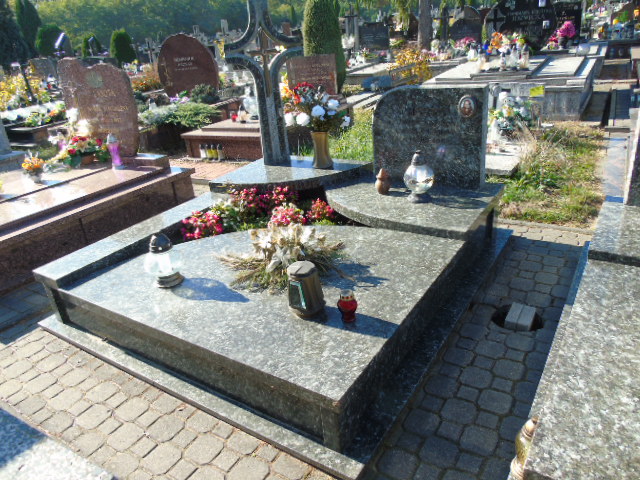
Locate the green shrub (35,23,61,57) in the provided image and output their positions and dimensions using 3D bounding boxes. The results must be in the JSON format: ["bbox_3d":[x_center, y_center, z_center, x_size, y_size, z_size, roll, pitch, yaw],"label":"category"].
[{"bbox_3d":[-7.343,-5.395,12.500,0.850,0.950,0.850,-17,26,-24],"label":"green shrub"}]

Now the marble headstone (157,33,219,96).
[{"bbox_3d":[-2.180,-2.864,7.591,1.220,0.980,0.120,11,29,32],"label":"marble headstone"}]

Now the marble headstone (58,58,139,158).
[{"bbox_3d":[-2.396,-1.422,4.995,1.000,0.980,0.140,11,28,31],"label":"marble headstone"}]

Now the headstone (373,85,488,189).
[{"bbox_3d":[0.772,-0.752,3.358,0.835,0.675,0.120,11,29,32],"label":"headstone"}]

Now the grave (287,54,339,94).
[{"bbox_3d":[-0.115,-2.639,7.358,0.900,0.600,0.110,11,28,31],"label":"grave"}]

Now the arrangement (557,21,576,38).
[{"bbox_3d":[4.407,-3.763,8.263,0.360,0.350,0.340,7,27,26],"label":"arrangement"}]

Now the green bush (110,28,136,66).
[{"bbox_3d":[-9.975,-9.620,23.464,1.250,2.100,1.250,11,28,31],"label":"green bush"}]

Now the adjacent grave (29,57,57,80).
[{"bbox_3d":[-10.138,-6.229,16.886,1.000,0.820,0.180,11,28,31],"label":"adjacent grave"}]

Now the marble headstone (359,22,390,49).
[{"bbox_3d":[1.588,-5.942,13.464,1.000,0.780,0.120,11,28,31],"label":"marble headstone"}]

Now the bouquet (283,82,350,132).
[{"bbox_3d":[-0.027,-1.018,3.551,0.480,0.360,0.420,-5,24,1],"label":"bouquet"}]

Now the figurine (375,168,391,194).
[{"bbox_3d":[0.435,-0.408,3.209,0.105,0.170,0.105,5,26,22],"label":"figurine"}]

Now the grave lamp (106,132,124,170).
[{"bbox_3d":[-1.930,-0.839,4.326,0.135,0.325,0.135,-16,26,-21],"label":"grave lamp"}]

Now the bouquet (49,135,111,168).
[{"bbox_3d":[-2.645,-0.993,5.125,0.620,0.330,0.400,11,28,31],"label":"bouquet"}]

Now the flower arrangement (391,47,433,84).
[{"bbox_3d":[2.100,-3.983,10.610,0.920,0.850,0.750,11,28,31],"label":"flower arrangement"}]

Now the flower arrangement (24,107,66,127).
[{"bbox_3d":[-4.786,-2.145,8.059,0.700,0.300,0.450,11,28,31],"label":"flower arrangement"}]

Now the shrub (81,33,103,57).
[{"bbox_3d":[-6.180,-5.287,12.500,0.550,0.750,0.550,-15,26,-20],"label":"shrub"}]

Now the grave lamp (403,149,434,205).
[{"bbox_3d":[0.680,-0.439,3.186,0.205,0.345,0.205,11,28,31],"label":"grave lamp"}]

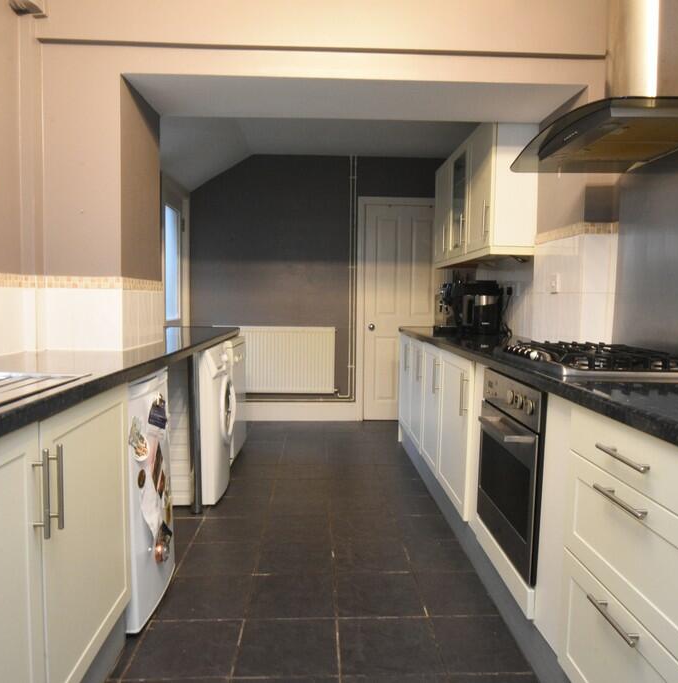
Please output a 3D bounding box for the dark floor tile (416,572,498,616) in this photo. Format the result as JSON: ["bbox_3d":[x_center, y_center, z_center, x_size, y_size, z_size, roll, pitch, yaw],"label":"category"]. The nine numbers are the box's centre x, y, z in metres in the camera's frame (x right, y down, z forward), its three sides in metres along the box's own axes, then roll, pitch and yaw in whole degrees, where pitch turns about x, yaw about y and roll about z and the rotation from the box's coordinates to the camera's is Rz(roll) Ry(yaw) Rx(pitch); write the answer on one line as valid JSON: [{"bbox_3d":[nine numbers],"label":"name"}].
[{"bbox_3d":[0.463,1.002,2.134,0.281,0.010,0.298,0,5,-2],"label":"dark floor tile"}]

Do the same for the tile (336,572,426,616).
[{"bbox_3d":[0.149,0.993,2.125,0.330,0.010,0.320,0,5,-2],"label":"tile"}]

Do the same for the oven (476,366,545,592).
[{"bbox_3d":[0.834,0.424,1.897,0.565,0.601,0.555,0,4,-2],"label":"oven"}]

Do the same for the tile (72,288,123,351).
[{"bbox_3d":[-0.989,-0.090,2.224,0.204,0.253,0.010,0,4,-2],"label":"tile"}]

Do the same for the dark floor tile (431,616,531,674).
[{"bbox_3d":[0.478,1.016,1.819,0.284,0.010,0.305,0,4,-2],"label":"dark floor tile"}]

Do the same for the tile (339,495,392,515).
[{"bbox_3d":[0.120,0.924,3.013,0.336,0.010,0.298,0,5,-2],"label":"tile"}]

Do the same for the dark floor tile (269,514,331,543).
[{"bbox_3d":[-0.203,0.948,2.703,0.333,0.010,0.298,0,5,-2],"label":"dark floor tile"}]

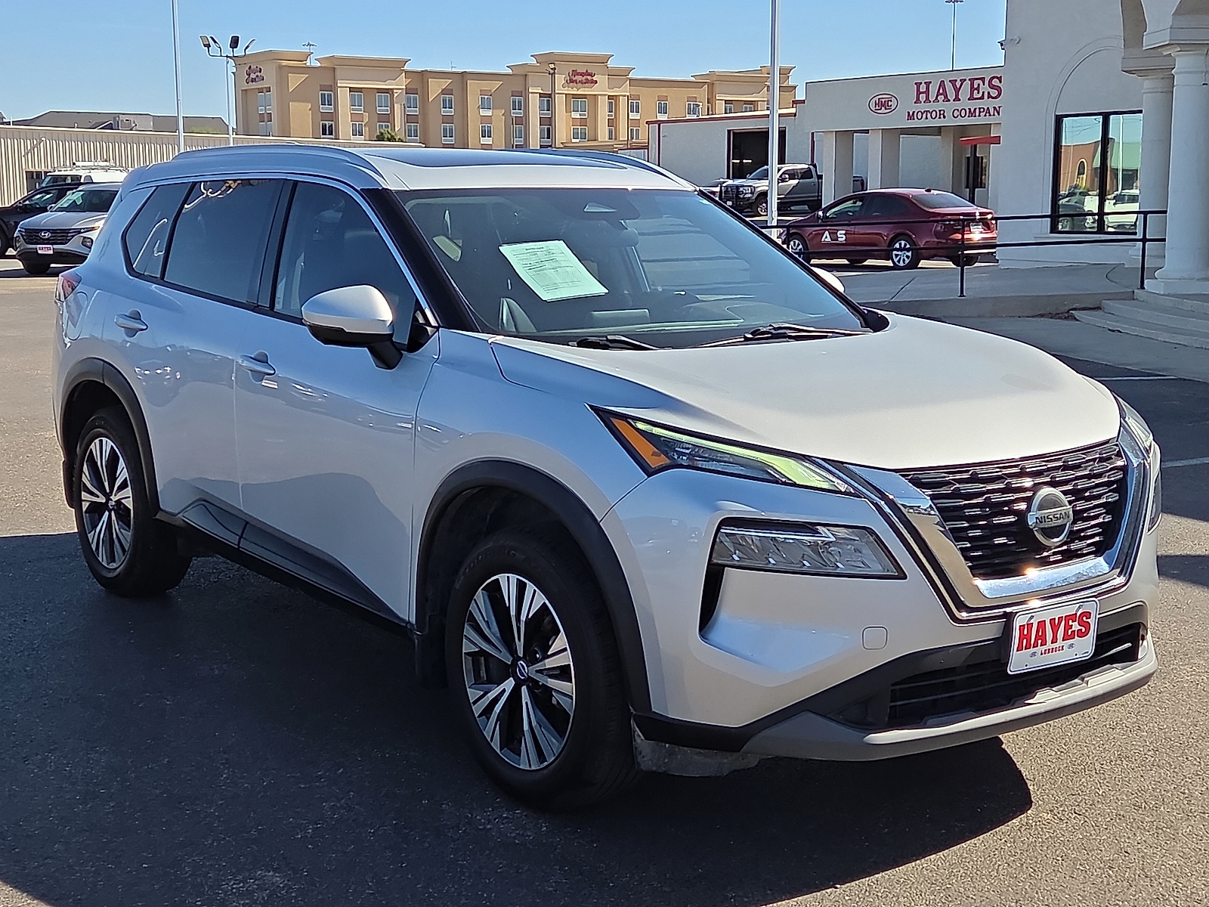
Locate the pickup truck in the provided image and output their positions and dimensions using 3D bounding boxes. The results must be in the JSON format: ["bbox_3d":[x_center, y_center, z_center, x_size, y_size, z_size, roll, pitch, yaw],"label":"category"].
[{"bbox_3d":[7.400,-10.600,67.800,6.200,2.000,2.050,-6,11,-37],"label":"pickup truck"}]

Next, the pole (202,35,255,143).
[{"bbox_3d":[-13.050,-11.083,58.526,1.850,6.900,1.200,0,9,0],"label":"pole"}]

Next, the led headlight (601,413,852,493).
[{"bbox_3d":[0.243,-0.011,3.831,0.330,0.155,0.640,-6,11,-37],"label":"led headlight"}]

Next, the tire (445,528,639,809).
[{"bbox_3d":[-0.132,0.524,4.203,0.240,0.735,0.735,-6,11,-37],"label":"tire"}]

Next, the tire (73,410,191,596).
[{"bbox_3d":[-1.774,0.171,6.324,0.240,0.735,0.735,-6,11,-37],"label":"tire"}]

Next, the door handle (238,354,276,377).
[{"bbox_3d":[-1.063,-0.266,5.139,0.055,0.045,0.250,-6,11,-37],"label":"door handle"}]

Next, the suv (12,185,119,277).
[{"bbox_3d":[-8.933,-4.113,30.867,1.870,1.660,4.600,3,9,16],"label":"suv"}]

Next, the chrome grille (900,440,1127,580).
[{"bbox_3d":[1.027,0.153,3.948,0.840,0.310,0.150,-6,11,-37],"label":"chrome grille"}]

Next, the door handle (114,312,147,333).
[{"bbox_3d":[-1.669,-0.462,5.914,0.055,0.045,0.260,-6,11,-37],"label":"door handle"}]

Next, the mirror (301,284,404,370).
[{"bbox_3d":[-0.670,-0.349,4.534,0.230,0.235,0.260,-6,11,-37],"label":"mirror"}]

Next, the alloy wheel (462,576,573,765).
[{"bbox_3d":[-0.146,0.525,4.192,0.190,0.487,0.487,-6,11,-37],"label":"alloy wheel"}]

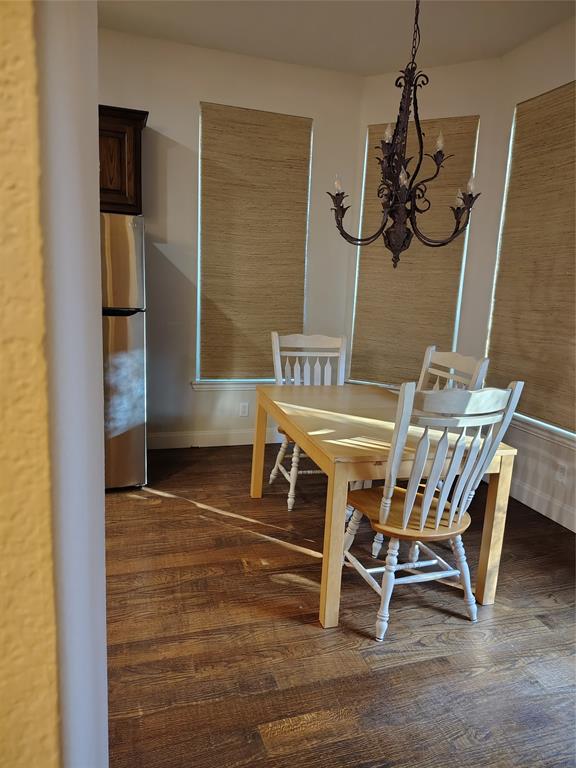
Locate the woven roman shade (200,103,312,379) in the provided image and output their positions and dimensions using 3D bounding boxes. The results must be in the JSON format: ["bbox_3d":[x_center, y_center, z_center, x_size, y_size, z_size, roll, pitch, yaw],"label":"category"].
[{"bbox_3d":[-0.281,-1.069,4.322,0.912,2.128,0.091,-1,12,-17],"label":"woven roman shade"}]

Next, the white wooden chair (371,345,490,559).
[{"bbox_3d":[0.678,0.347,3.025,0.610,1.075,0.544,-1,12,-19],"label":"white wooden chair"}]

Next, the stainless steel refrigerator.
[{"bbox_3d":[-1.400,-0.242,3.665,0.806,1.779,0.766,-1,12,-17],"label":"stainless steel refrigerator"}]

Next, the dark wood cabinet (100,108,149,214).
[{"bbox_3d":[-1.434,-1.514,3.636,0.907,0.660,0.373,-1,12,-17],"label":"dark wood cabinet"}]

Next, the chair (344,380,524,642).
[{"bbox_3d":[0.562,0.475,2.353,0.544,1.075,0.610,-1,12,-18],"label":"chair"}]

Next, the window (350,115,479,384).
[{"bbox_3d":[0.988,-0.996,4.342,0.868,2.123,0.091,9,13,27],"label":"window"}]

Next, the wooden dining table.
[{"bbox_3d":[0.384,0.519,2.919,0.850,0.751,1.363,-1,12,-17],"label":"wooden dining table"}]

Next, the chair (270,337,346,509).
[{"bbox_3d":[0.190,0.219,3.550,0.544,1.075,0.610,0,12,-15],"label":"chair"}]

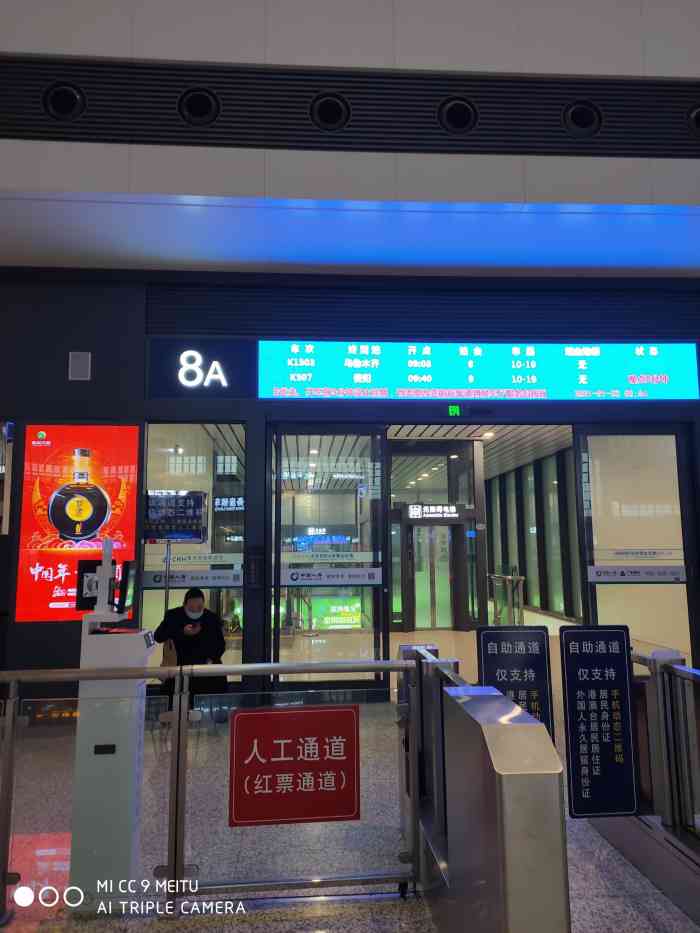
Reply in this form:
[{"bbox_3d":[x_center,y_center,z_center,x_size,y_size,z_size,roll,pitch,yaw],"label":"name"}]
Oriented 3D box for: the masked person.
[{"bbox_3d":[-1.397,1.710,5.857,0.620,1.260,0.750,1,-7,-12],"label":"masked person"}]

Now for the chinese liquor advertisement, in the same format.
[{"bbox_3d":[-2.670,0.539,6.643,1.098,1.916,0.060,0,-7,-4],"label":"chinese liquor advertisement"}]

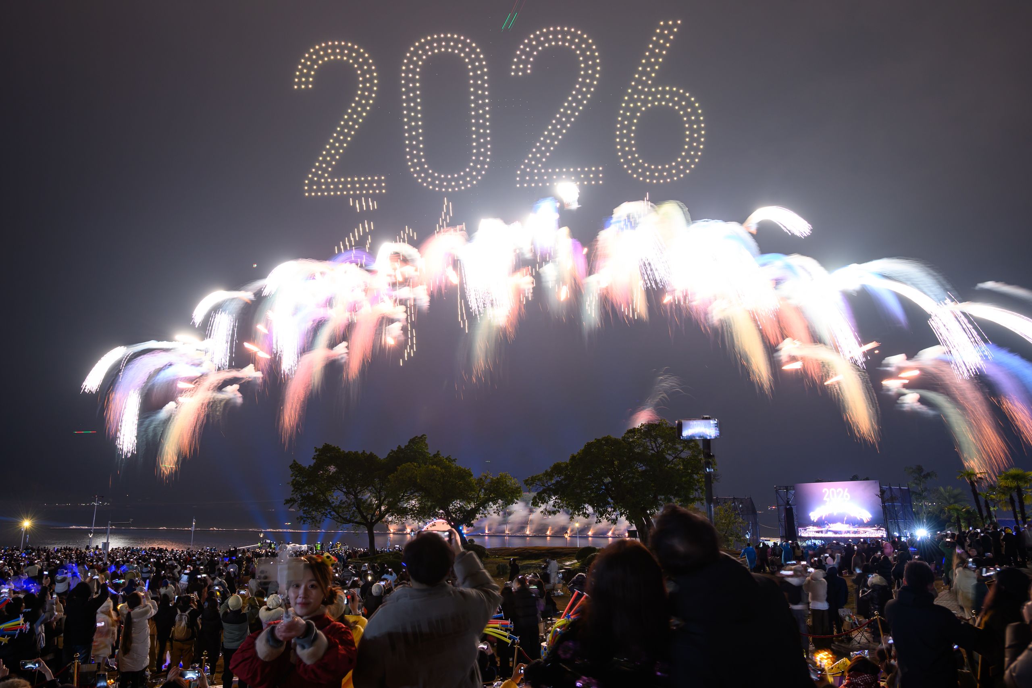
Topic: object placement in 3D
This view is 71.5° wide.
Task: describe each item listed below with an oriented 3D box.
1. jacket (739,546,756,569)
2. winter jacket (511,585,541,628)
[{"bbox_3d":[13.262,12.215,41.000,0.880,1.220,0.500,-2,-14,8],"label":"jacket"},{"bbox_3d":[0.208,5.204,14.200,0.570,0.780,0.400,1,-14,-3],"label":"winter jacket"}]

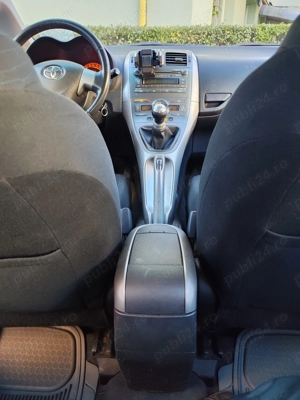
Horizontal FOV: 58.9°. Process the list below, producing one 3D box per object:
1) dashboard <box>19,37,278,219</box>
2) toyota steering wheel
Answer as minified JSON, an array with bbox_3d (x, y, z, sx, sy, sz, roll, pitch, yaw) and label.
[{"bbox_3d":[0.048,-0.354,1.062,1.330,0.550,0.780,1,30,2],"label":"dashboard"},{"bbox_3d":[-0.318,-0.423,0.924,0.370,0.370,0.115,1,3,2],"label":"toyota steering wheel"}]

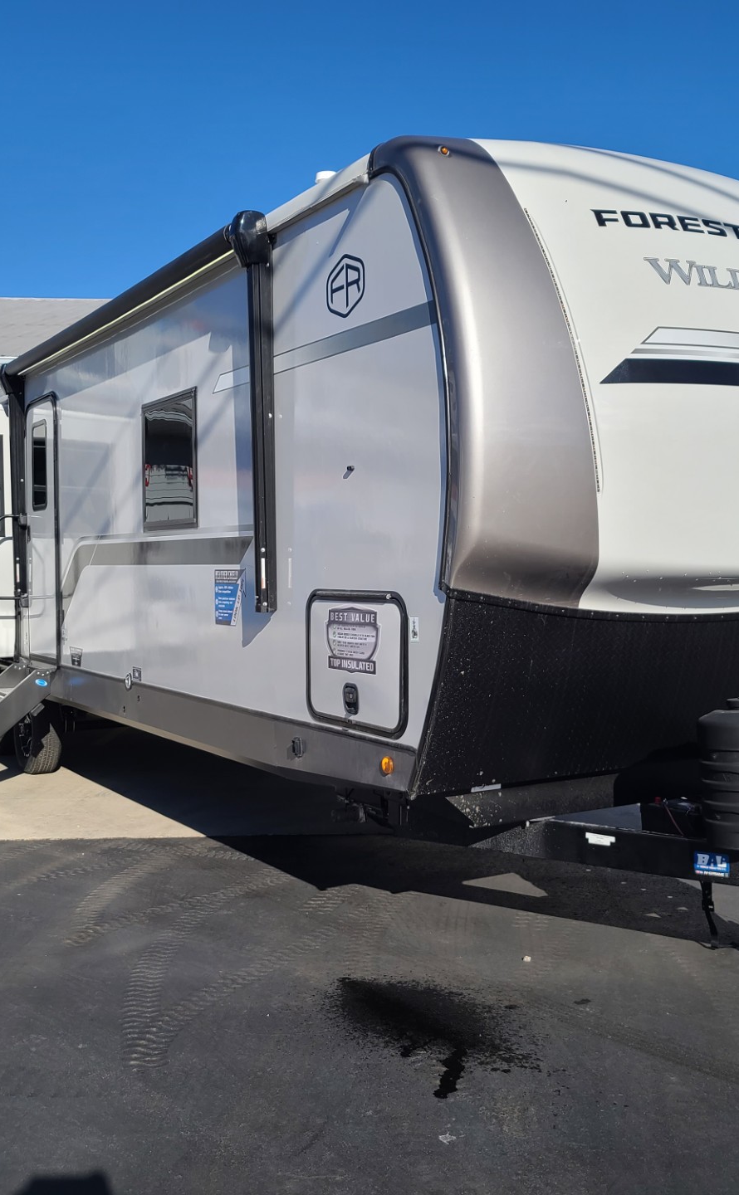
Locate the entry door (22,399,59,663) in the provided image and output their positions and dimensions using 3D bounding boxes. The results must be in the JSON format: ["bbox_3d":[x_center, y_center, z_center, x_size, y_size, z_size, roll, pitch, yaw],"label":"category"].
[{"bbox_3d":[-2.332,-0.472,8.215,0.060,1.859,0.776,-1,2,-32],"label":"entry door"}]

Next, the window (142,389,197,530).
[{"bbox_3d":[-1.076,-0.717,6.156,0.050,0.715,0.770,-1,2,-32],"label":"window"}]

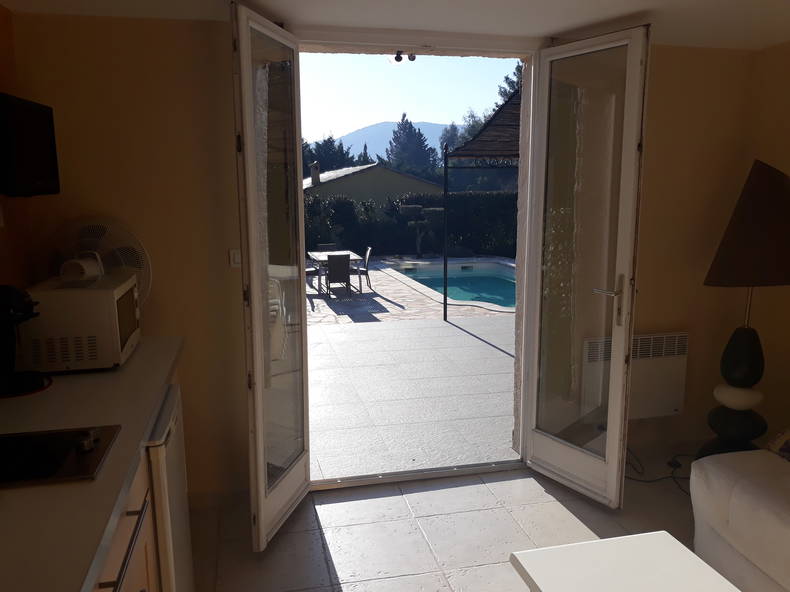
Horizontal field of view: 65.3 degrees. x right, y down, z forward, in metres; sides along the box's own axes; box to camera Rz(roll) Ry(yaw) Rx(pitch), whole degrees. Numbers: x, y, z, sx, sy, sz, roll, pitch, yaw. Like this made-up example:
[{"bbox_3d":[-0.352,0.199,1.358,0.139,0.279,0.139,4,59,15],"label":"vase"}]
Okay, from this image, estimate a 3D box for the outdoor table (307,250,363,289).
[{"bbox_3d":[-1.311,-0.515,13.406,0.969,0.697,2.125,-2,8,-13],"label":"outdoor table"}]

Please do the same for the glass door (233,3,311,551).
[{"bbox_3d":[-0.498,-0.044,2.615,0.050,2.107,0.549,2,8,12],"label":"glass door"}]

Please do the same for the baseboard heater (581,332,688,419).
[{"bbox_3d":[1.355,0.458,3.502,0.645,0.477,0.085,-2,8,-15],"label":"baseboard heater"}]

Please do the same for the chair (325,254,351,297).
[{"bbox_3d":[-1.101,-0.404,12.062,0.451,0.850,0.560,-2,8,-13],"label":"chair"}]

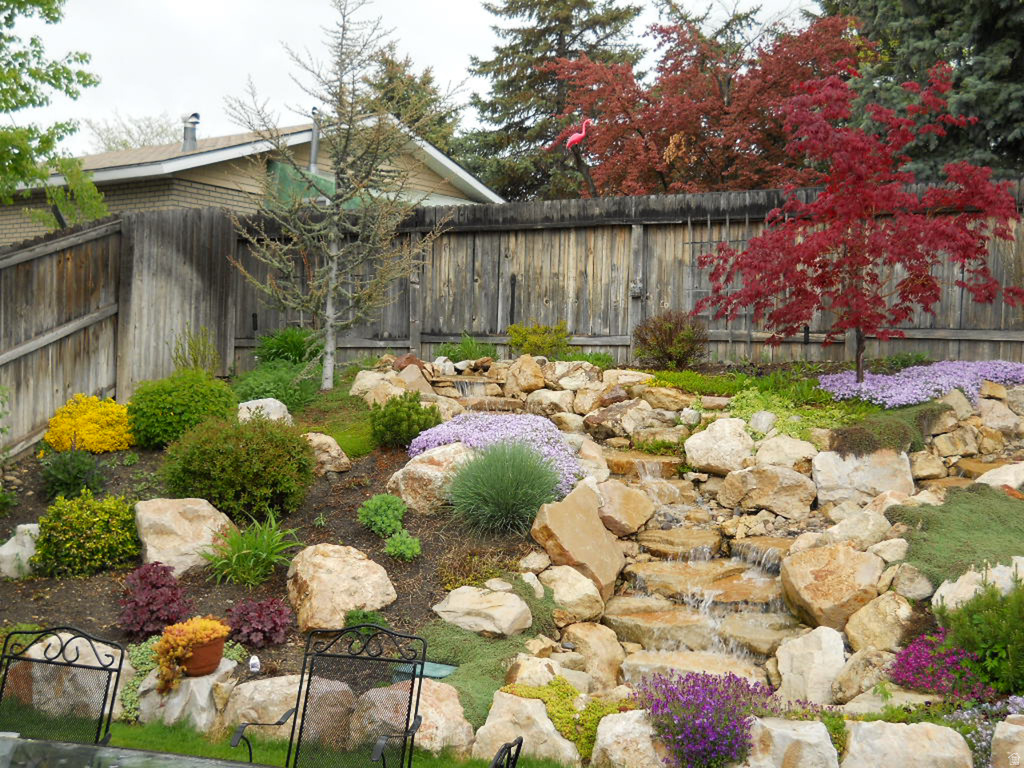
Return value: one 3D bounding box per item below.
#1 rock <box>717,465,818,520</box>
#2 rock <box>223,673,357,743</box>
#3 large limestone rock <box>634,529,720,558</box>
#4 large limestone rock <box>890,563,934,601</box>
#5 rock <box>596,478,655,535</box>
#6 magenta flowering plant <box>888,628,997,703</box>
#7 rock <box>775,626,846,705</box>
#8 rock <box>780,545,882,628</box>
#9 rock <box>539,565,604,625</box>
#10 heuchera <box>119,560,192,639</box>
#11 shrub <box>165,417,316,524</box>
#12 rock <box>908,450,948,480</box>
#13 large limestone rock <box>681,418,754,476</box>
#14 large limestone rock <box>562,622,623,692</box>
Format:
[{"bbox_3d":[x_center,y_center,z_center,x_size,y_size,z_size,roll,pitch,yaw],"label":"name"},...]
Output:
[{"bbox_3d":[1.940,0.814,9.894,0.717,0.366,0.510,2,1,11],"label":"rock"},{"bbox_3d":[-1.225,1.770,7.089,0.726,0.343,0.469,2,1,-9],"label":"rock"},{"bbox_3d":[1.187,1.129,9.231,0.592,0.143,0.459,2,1,8],"label":"large limestone rock"},{"bbox_3d":[2.477,1.228,8.050,0.261,0.228,0.250,2,1,17],"label":"large limestone rock"},{"bbox_3d":[0.798,0.861,9.150,0.391,0.363,0.360,2,1,5],"label":"rock"},{"bbox_3d":[2.359,1.539,7.140,0.552,0.331,0.490,2,2,19],"label":"magenta flowering plant"},{"bbox_3d":[1.605,1.514,7.000,0.372,0.390,0.320,2,1,13],"label":"rock"},{"bbox_3d":[1.945,1.244,7.900,0.606,0.497,0.520,2,1,24],"label":"rock"},{"bbox_3d":[0.352,1.251,7.700,0.375,0.338,0.350,2,1,3],"label":"rock"},{"bbox_3d":[-2.136,1.297,7.800,0.426,0.420,0.420,1,1,-15],"label":"heuchera"},{"bbox_3d":[-2.190,0.685,10.455,1.194,0.878,1.102,1,1,-12],"label":"shrub"},{"bbox_3d":[3.321,0.650,10.404,0.284,0.222,0.275,2,2,18],"label":"rock"},{"bbox_3d":[1.642,0.505,10.350,0.570,0.450,0.460,1,-1,9],"label":"large limestone rock"},{"bbox_3d":[0.461,1.557,7.446,0.360,0.354,0.367,2,1,4],"label":"large limestone rock"}]

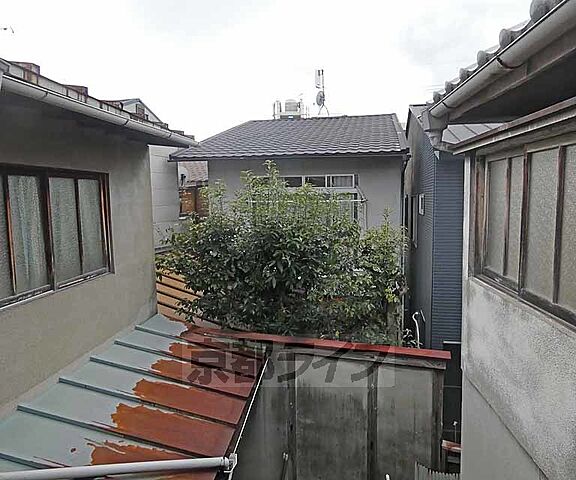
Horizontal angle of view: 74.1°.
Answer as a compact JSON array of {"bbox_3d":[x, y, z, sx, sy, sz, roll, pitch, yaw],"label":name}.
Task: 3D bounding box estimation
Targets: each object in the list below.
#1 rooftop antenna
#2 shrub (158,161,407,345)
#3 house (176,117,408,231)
[{"bbox_3d":[1.354,-5.961,15.406,0.600,1.940,0.500,5,8,41],"label":"rooftop antenna"},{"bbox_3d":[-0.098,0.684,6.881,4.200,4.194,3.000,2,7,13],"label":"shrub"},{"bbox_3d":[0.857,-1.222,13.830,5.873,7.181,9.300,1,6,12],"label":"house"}]

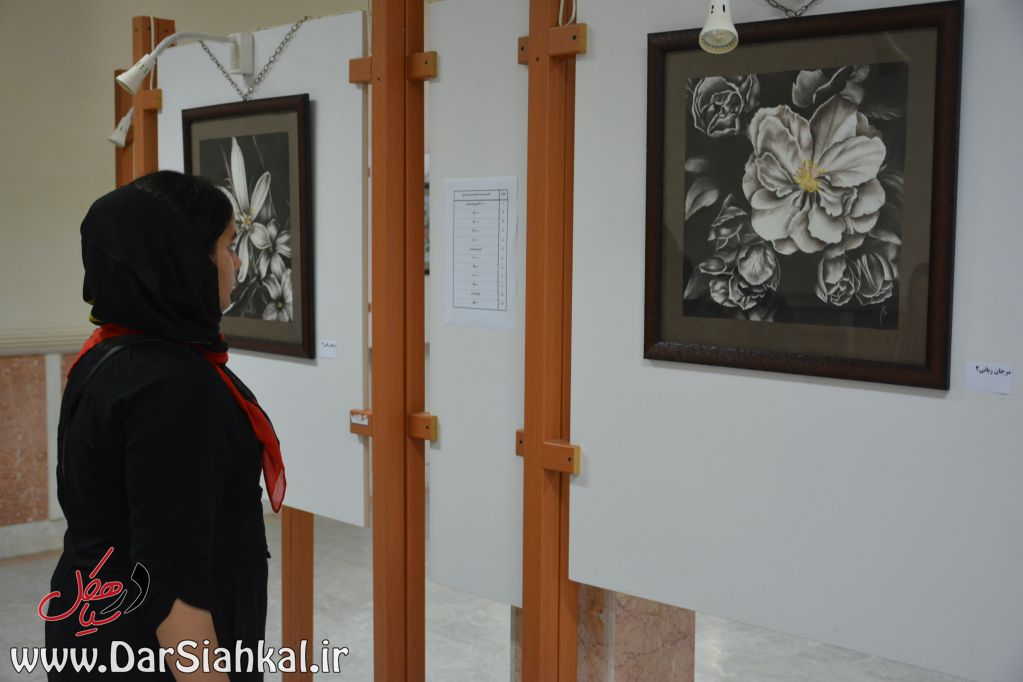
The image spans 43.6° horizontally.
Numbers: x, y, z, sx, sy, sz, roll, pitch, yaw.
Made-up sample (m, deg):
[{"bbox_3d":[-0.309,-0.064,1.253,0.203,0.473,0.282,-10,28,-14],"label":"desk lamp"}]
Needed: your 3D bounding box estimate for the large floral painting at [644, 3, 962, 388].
[{"bbox_3d":[0.423,-0.218,1.960,0.533,0.541,0.030,6,9,44],"label":"large floral painting"}]

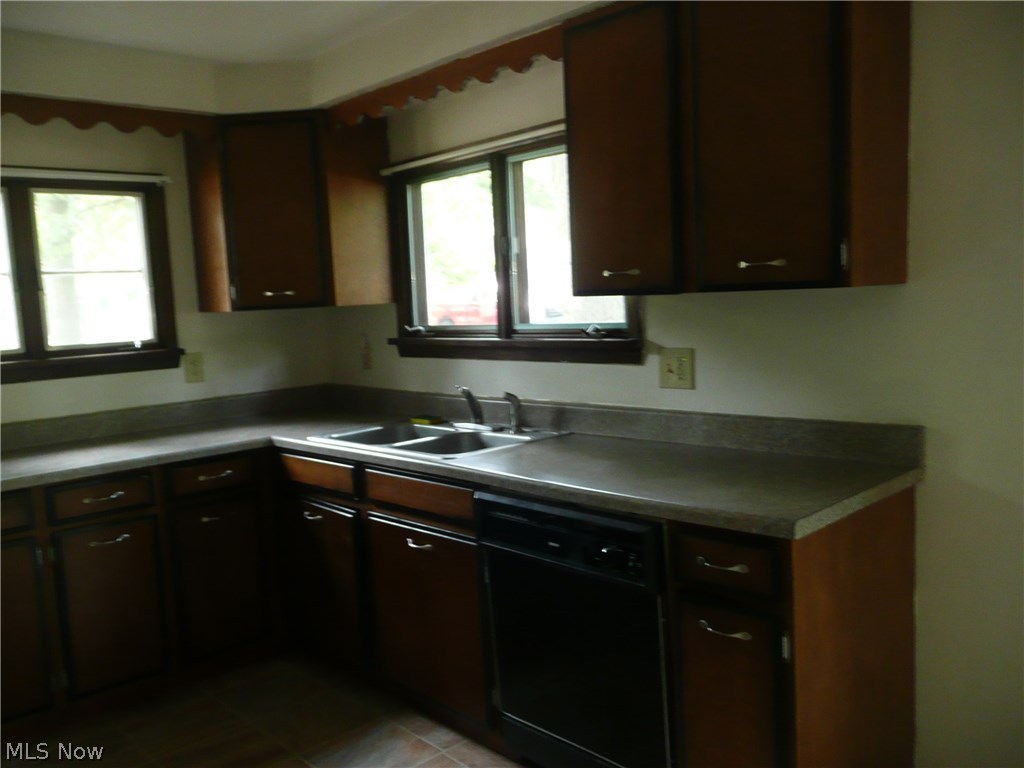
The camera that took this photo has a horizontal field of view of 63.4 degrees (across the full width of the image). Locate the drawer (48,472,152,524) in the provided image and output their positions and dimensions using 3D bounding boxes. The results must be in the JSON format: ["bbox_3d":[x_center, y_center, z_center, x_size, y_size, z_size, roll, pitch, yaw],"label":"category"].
[{"bbox_3d":[-1.450,0.351,2.781,0.306,0.108,0.460,-8,7,-44],"label":"drawer"}]

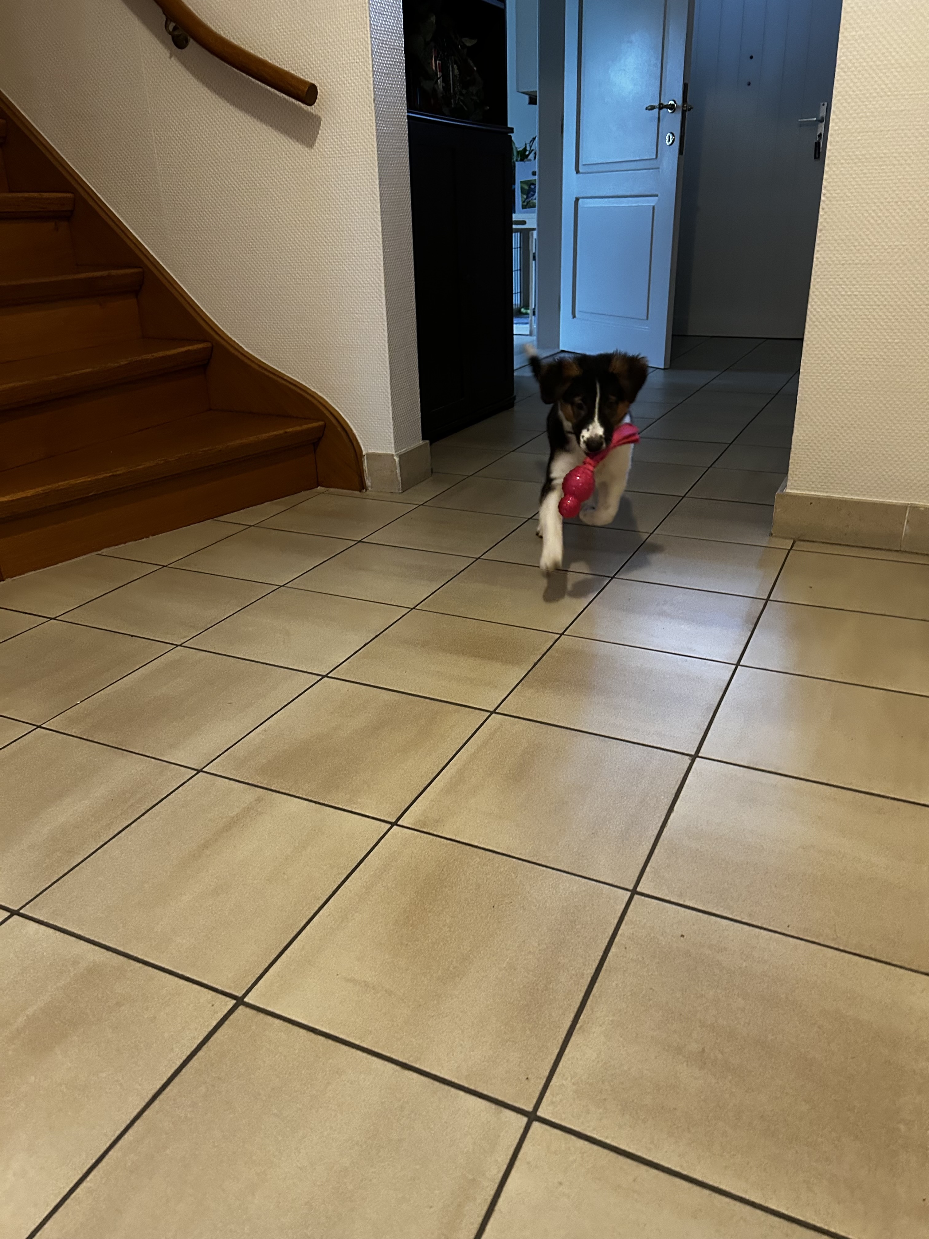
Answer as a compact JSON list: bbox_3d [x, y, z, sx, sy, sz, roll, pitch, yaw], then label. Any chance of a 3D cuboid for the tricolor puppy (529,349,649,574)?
[{"bbox_3d":[0.237,-0.339,1.930,0.225,0.430,0.480,-5,24,-7],"label":"tricolor puppy"}]

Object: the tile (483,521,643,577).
[{"bbox_3d":[0.232,-0.161,2.074,0.297,0.010,0.297,10,26,24],"label":"tile"}]

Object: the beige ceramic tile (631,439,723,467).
[{"bbox_3d":[0.624,-0.499,2.817,0.297,0.012,0.297,10,26,24],"label":"beige ceramic tile"}]

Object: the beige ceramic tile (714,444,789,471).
[{"bbox_3d":[0.901,-0.459,2.713,0.297,0.010,0.297,10,26,24],"label":"beige ceramic tile"}]

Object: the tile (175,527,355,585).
[{"bbox_3d":[-0.442,-0.141,2.068,0.297,0.012,0.297,10,26,24],"label":"tile"}]

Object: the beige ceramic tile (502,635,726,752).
[{"bbox_3d":[0.246,0.113,1.460,0.297,0.012,0.297,10,26,24],"label":"beige ceramic tile"}]

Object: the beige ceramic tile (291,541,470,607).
[{"bbox_3d":[-0.169,-0.094,1.946,0.297,0.012,0.297,10,26,24],"label":"beige ceramic tile"}]

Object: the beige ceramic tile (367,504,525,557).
[{"bbox_3d":[-0.041,-0.208,2.196,0.297,0.010,0.297,10,26,24],"label":"beige ceramic tile"}]

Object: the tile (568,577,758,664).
[{"bbox_3d":[0.376,-0.001,1.710,0.297,0.012,0.297,10,26,24],"label":"tile"}]

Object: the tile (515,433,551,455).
[{"bbox_3d":[0.351,-0.545,2.938,0.297,0.012,0.297,10,26,24],"label":"tile"}]

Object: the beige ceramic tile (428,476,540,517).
[{"bbox_3d":[0.089,-0.320,2.444,0.297,0.010,0.297,10,26,24],"label":"beige ceramic tile"}]

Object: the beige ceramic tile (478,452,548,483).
[{"bbox_3d":[0.221,-0.433,2.690,0.297,0.012,0.297,10,26,24],"label":"beige ceramic tile"}]

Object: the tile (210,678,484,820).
[{"bbox_3d":[-0.157,0.178,1.329,0.297,0.010,0.297,10,26,24],"label":"tile"}]

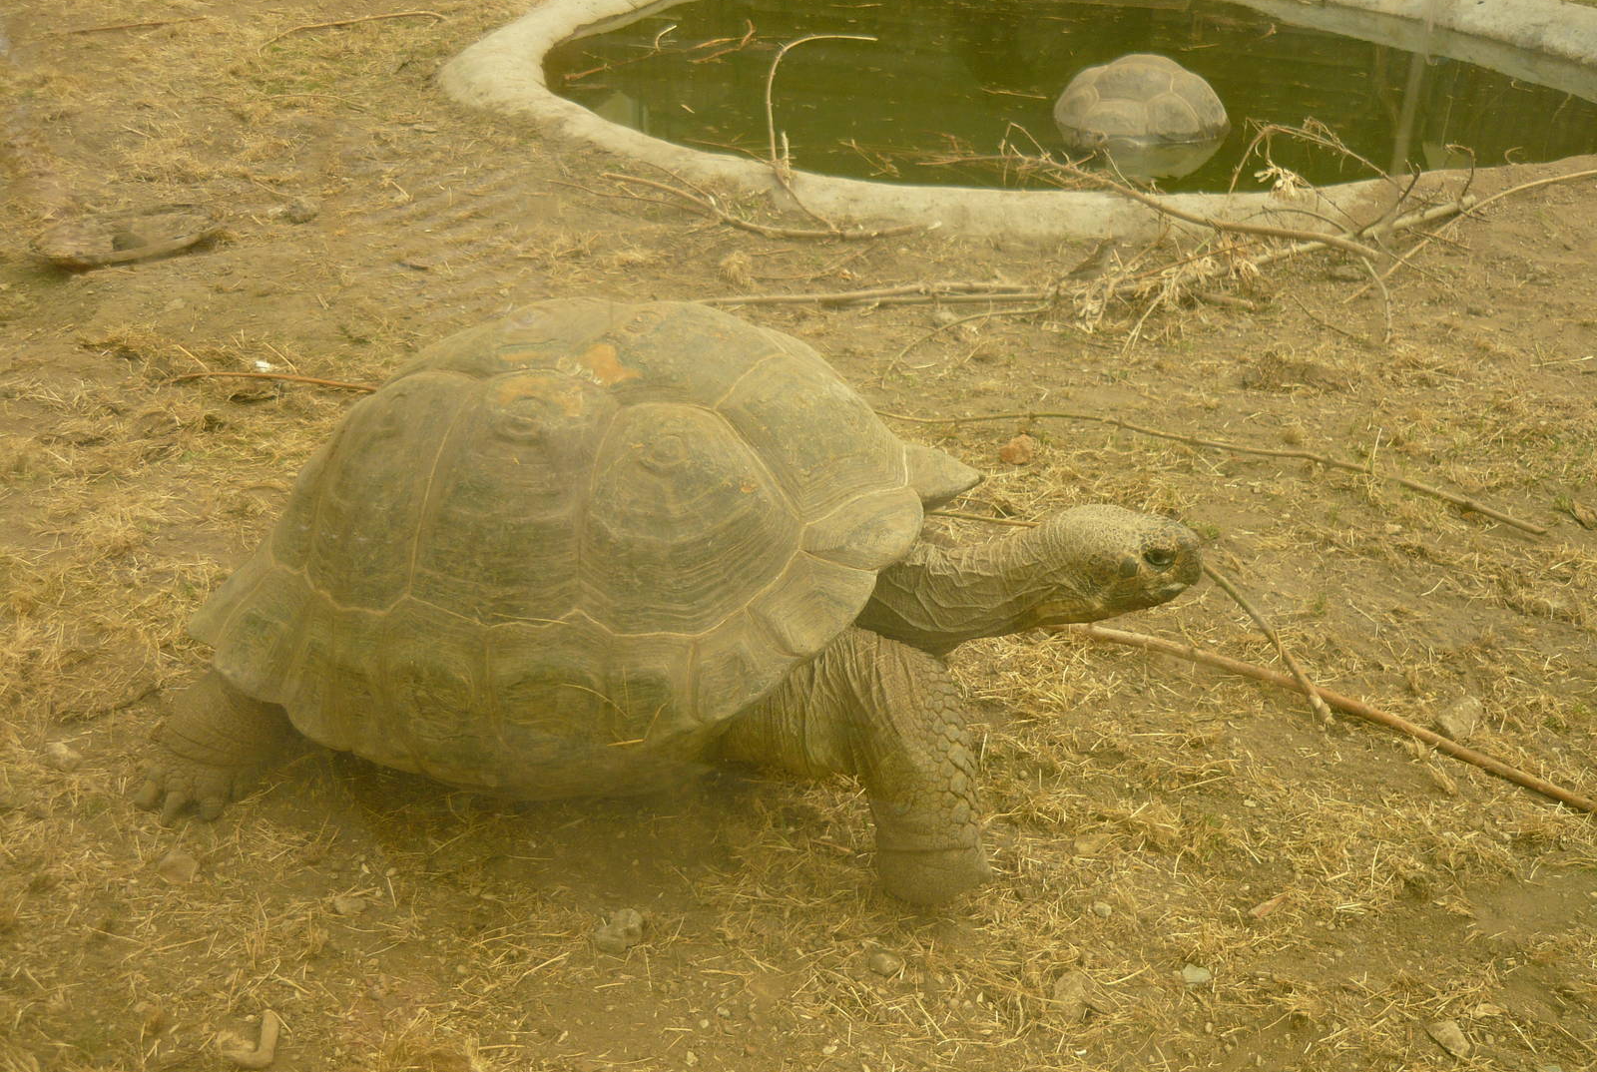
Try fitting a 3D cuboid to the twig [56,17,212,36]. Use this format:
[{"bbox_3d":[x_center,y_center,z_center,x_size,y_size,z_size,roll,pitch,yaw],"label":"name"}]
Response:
[{"bbox_3d":[-3.563,-2.743,8.174,0.793,0.028,0.060,-19,33,-32],"label":"twig"}]

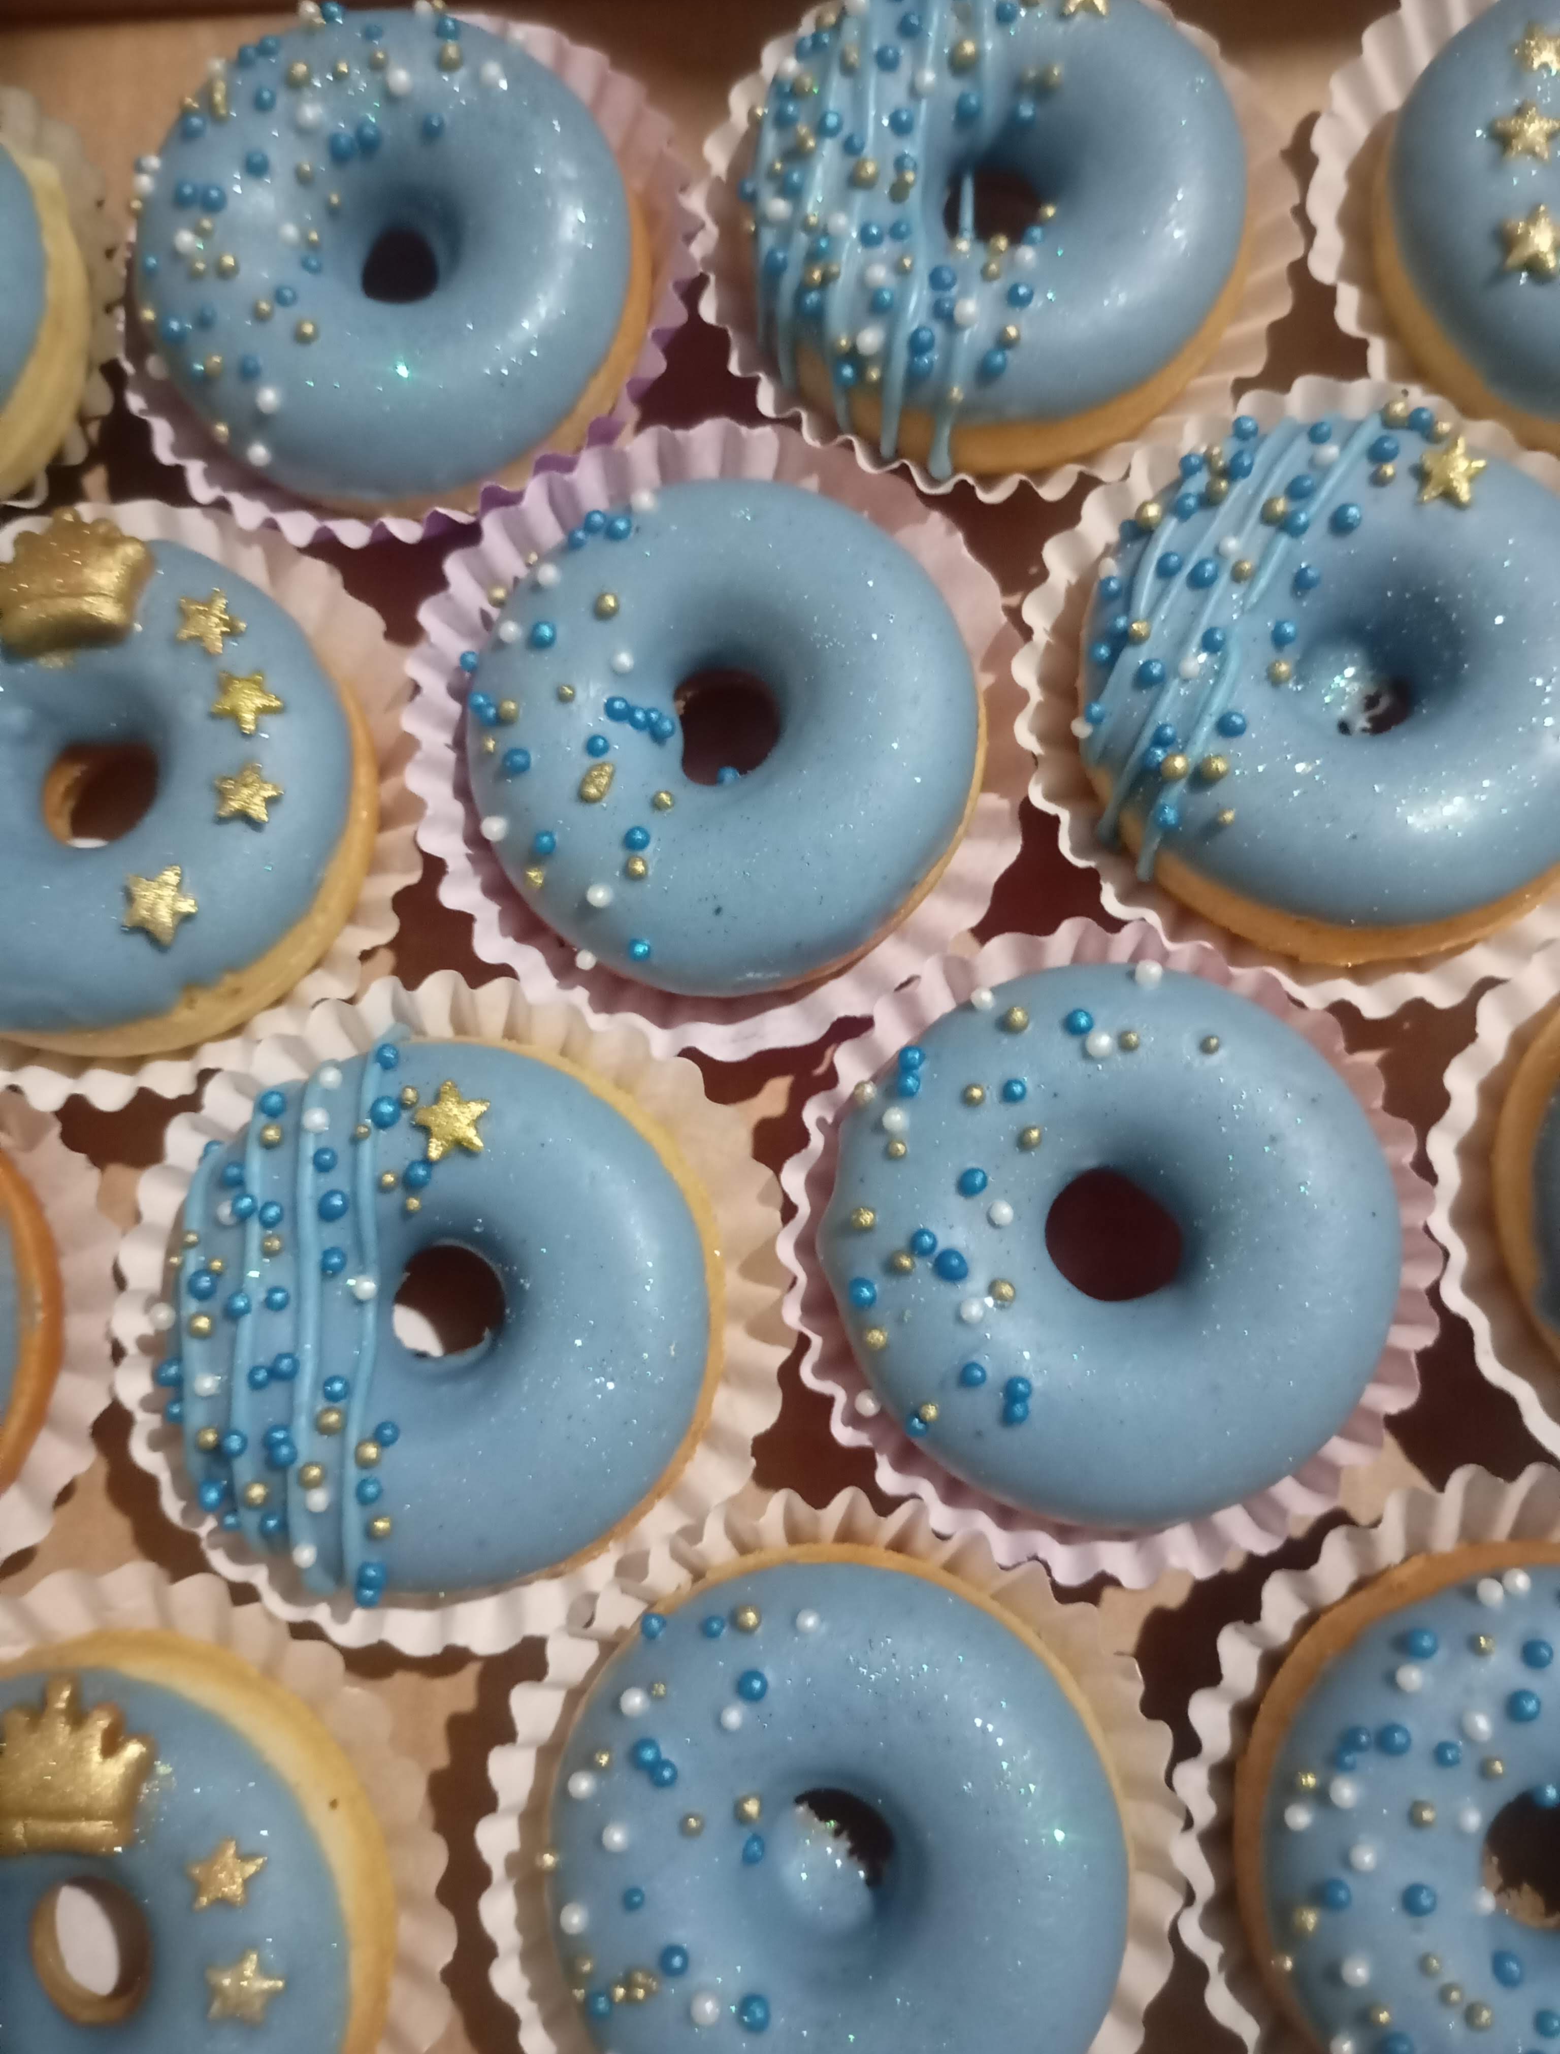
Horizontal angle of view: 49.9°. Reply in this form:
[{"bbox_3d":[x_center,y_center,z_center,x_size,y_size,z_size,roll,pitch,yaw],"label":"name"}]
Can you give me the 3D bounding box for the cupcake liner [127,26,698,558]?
[{"bbox_3d":[-0.050,-0.101,0.240,0.082,0.024,0.082,0,81,2],"label":"cupcake liner"}]

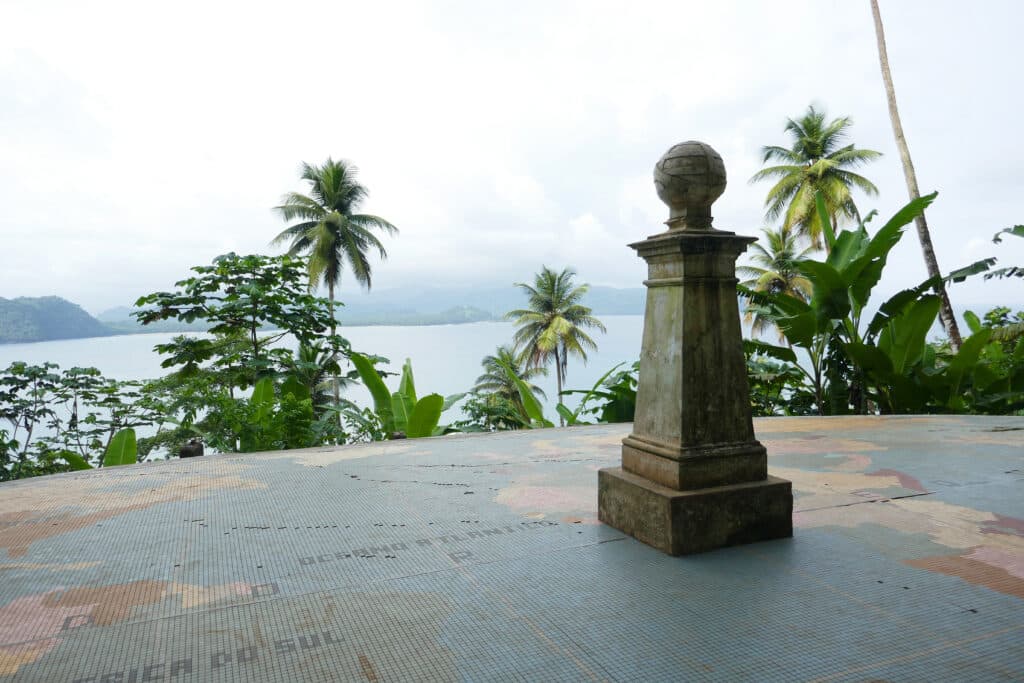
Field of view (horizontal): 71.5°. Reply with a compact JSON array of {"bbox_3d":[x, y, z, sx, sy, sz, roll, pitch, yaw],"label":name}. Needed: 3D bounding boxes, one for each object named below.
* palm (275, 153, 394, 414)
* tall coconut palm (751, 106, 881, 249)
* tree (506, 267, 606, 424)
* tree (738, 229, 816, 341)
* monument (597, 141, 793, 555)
[{"bbox_3d":[-8.486,-2.127,34.000,5.928,13.242,5.928,-1,3,0],"label":"palm"},{"bbox_3d":[14.557,-3.848,34.000,6.215,14.772,6.215,-1,3,0],"label":"tall coconut palm"},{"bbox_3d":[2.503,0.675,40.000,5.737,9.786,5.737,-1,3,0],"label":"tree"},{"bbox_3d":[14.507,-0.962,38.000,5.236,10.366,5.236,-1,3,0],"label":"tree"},{"bbox_3d":[1.230,-0.035,4.890,0.929,2.660,0.927,-2,3,-21],"label":"monument"}]

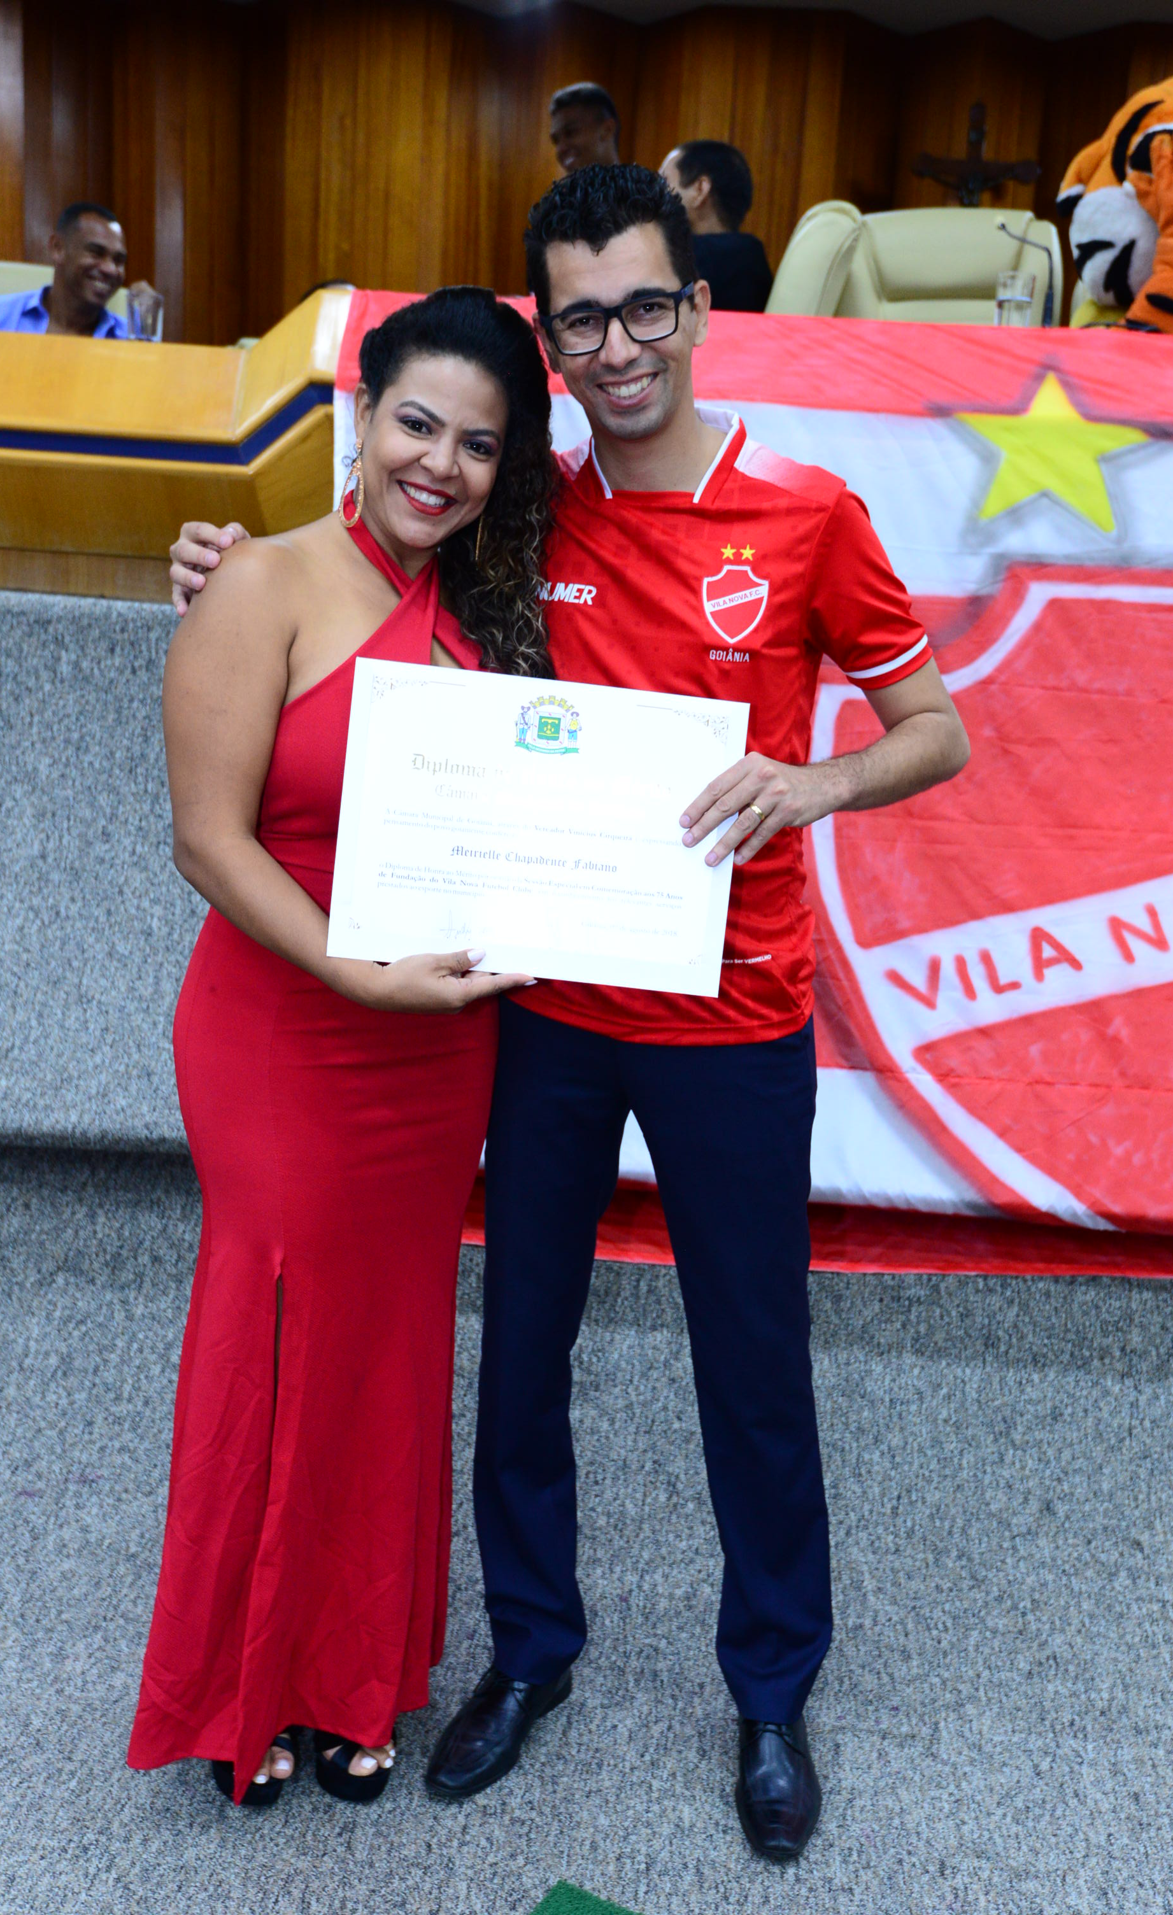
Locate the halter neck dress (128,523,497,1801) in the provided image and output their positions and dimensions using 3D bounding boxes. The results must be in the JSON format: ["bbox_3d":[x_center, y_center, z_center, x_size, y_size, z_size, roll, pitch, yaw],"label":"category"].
[{"bbox_3d":[-0.294,0.246,2.007,0.410,1.410,0.360,0,12,-18],"label":"halter neck dress"}]

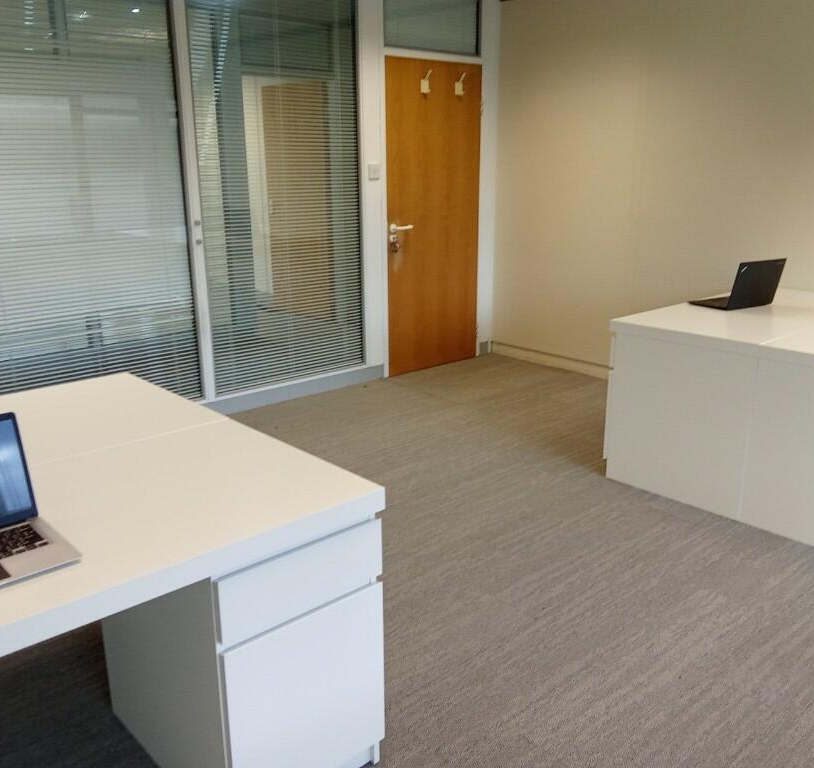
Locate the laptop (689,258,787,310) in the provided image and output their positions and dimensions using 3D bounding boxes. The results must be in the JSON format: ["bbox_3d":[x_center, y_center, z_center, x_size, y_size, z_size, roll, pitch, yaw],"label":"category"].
[{"bbox_3d":[1.551,-0.482,3.888,0.318,0.229,0.269,-9,18,-29],"label":"laptop"}]

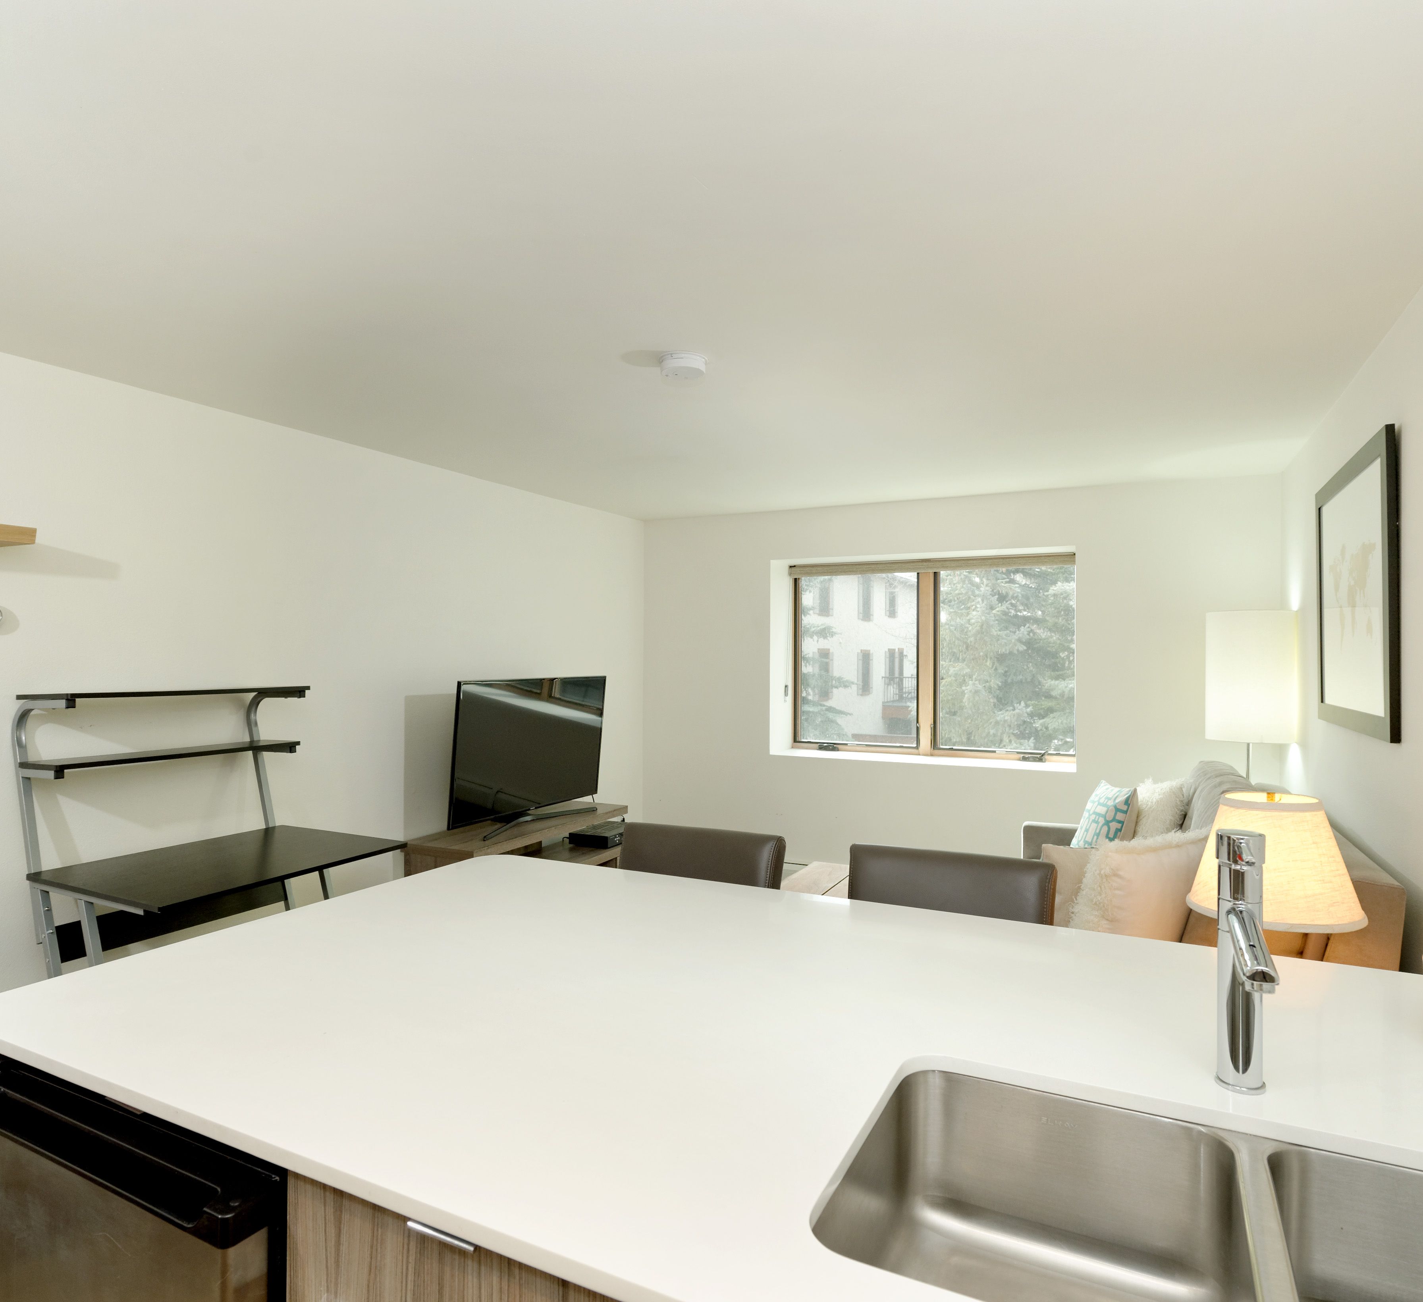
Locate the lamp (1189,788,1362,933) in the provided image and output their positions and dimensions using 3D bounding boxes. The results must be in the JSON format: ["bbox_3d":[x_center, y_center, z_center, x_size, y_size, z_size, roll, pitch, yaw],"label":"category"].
[{"bbox_3d":[1.096,0.549,1.685,0.290,0.525,0.290,0,0,27],"label":"lamp"}]

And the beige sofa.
[{"bbox_3d":[1.470,0.945,2.940,0.995,0.900,1.920,0,0,27],"label":"beige sofa"}]

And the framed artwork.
[{"bbox_3d":[1.832,-0.158,2.495,0.026,0.759,1.015,0,0,27],"label":"framed artwork"}]

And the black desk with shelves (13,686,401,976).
[{"bbox_3d":[-1.438,0.758,2.578,0.690,1.258,0.780,0,0,27],"label":"black desk with shelves"}]

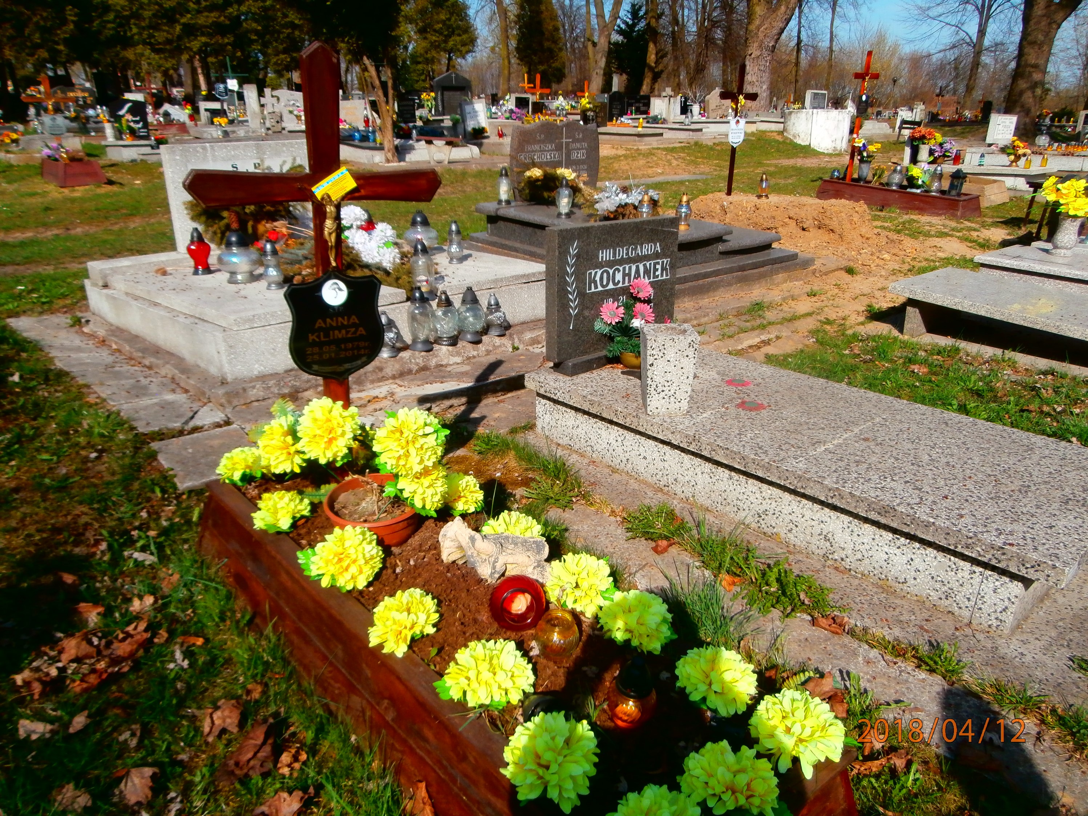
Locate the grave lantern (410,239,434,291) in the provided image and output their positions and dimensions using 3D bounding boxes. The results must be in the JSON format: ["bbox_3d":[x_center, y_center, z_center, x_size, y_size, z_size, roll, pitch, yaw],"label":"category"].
[{"bbox_3d":[-0.659,-0.765,4.143,0.135,0.330,0.135,0,21,0],"label":"grave lantern"}]

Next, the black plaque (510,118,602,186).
[{"bbox_3d":[0.091,-2.138,6.358,0.934,0.502,0.075,-16,26,-36],"label":"black plaque"}]

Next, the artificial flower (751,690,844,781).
[{"bbox_3d":[0.402,0.516,1.200,0.140,0.095,0.140,0,21,0],"label":"artificial flower"}]

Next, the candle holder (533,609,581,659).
[{"bbox_3d":[0.026,0.438,1.470,0.090,0.090,0.090,0,21,0],"label":"candle holder"}]

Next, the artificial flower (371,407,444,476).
[{"bbox_3d":[-0.353,0.086,1.940,0.168,0.155,0.130,-4,21,-10],"label":"artificial flower"}]

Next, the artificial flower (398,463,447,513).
[{"bbox_3d":[-0.301,0.194,1.860,0.135,0.130,0.125,-4,21,-10],"label":"artificial flower"}]

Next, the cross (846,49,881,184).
[{"bbox_3d":[3.681,-3.367,8.700,0.500,1.420,0.070,-13,25,-31],"label":"cross"}]

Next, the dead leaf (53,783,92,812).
[{"bbox_3d":[-0.844,0.697,1.350,0.075,0.030,0.070,0,21,0],"label":"dead leaf"}]

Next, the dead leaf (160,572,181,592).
[{"bbox_3d":[-1.035,0.481,2.089,0.065,0.030,0.065,0,21,0],"label":"dead leaf"}]

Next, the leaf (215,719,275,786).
[{"bbox_3d":[-0.569,0.656,1.436,0.085,0.045,0.130,5,21,14],"label":"leaf"}]

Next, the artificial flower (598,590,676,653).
[{"bbox_3d":[0.181,0.419,1.479,0.150,0.115,0.150,0,20,0],"label":"artificial flower"}]

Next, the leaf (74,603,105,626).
[{"bbox_3d":[-1.102,0.502,1.830,0.078,0.035,0.075,0,21,0],"label":"leaf"}]

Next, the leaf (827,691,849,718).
[{"bbox_3d":[0.613,0.620,1.580,0.046,0.040,0.050,11,23,24],"label":"leaf"}]

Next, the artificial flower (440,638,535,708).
[{"bbox_3d":[-0.100,0.476,1.353,0.165,0.095,0.150,0,21,0],"label":"artificial flower"}]

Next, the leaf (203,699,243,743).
[{"bbox_3d":[-0.665,0.647,1.558,0.085,0.040,0.105,0,21,0],"label":"leaf"}]

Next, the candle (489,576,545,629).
[{"bbox_3d":[-0.058,0.421,1.630,0.118,0.118,0.110,0,-8,-2],"label":"candle"}]

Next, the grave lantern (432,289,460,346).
[{"bbox_3d":[-0.508,-0.469,3.909,0.129,0.277,0.129,0,21,0],"label":"grave lantern"}]

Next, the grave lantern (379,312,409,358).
[{"bbox_3d":[-0.825,-0.393,3.973,0.120,0.245,0.120,0,21,0],"label":"grave lantern"}]

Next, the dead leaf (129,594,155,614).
[{"bbox_3d":[-1.035,0.506,1.942,0.065,0.030,0.065,0,21,0],"label":"dead leaf"}]

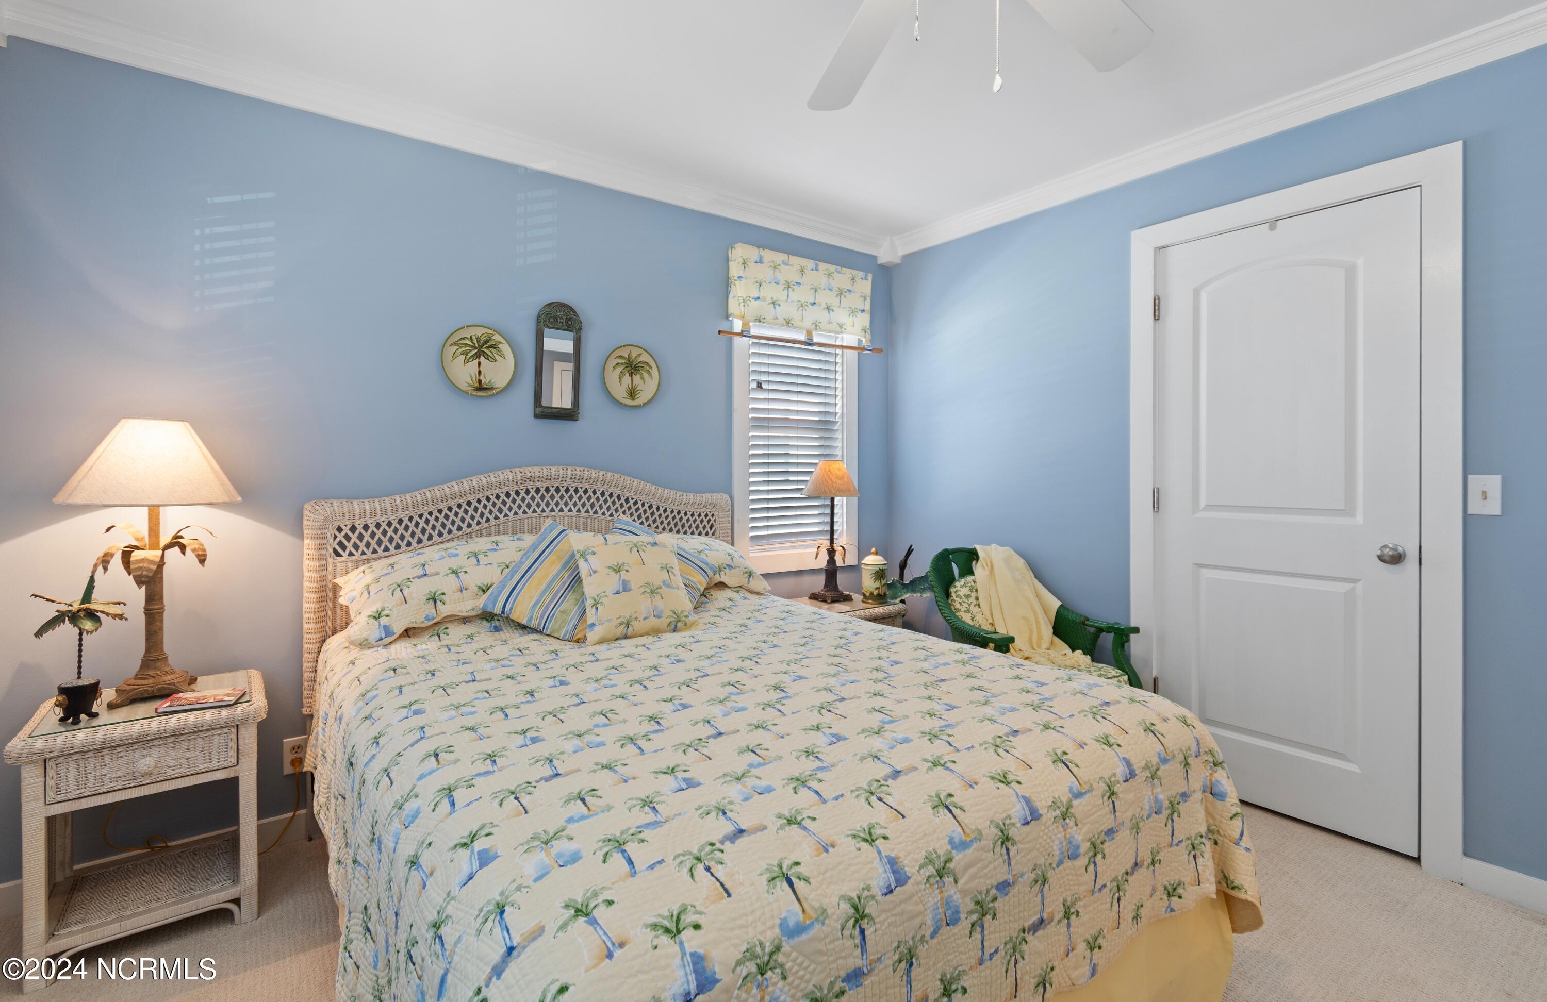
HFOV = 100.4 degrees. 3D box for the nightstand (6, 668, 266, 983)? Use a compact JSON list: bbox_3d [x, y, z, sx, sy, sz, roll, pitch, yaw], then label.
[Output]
[{"bbox_3d":[-1.689,0.848,1.769,0.469,0.565,0.406,-1,2,-36],"label":"nightstand"}]

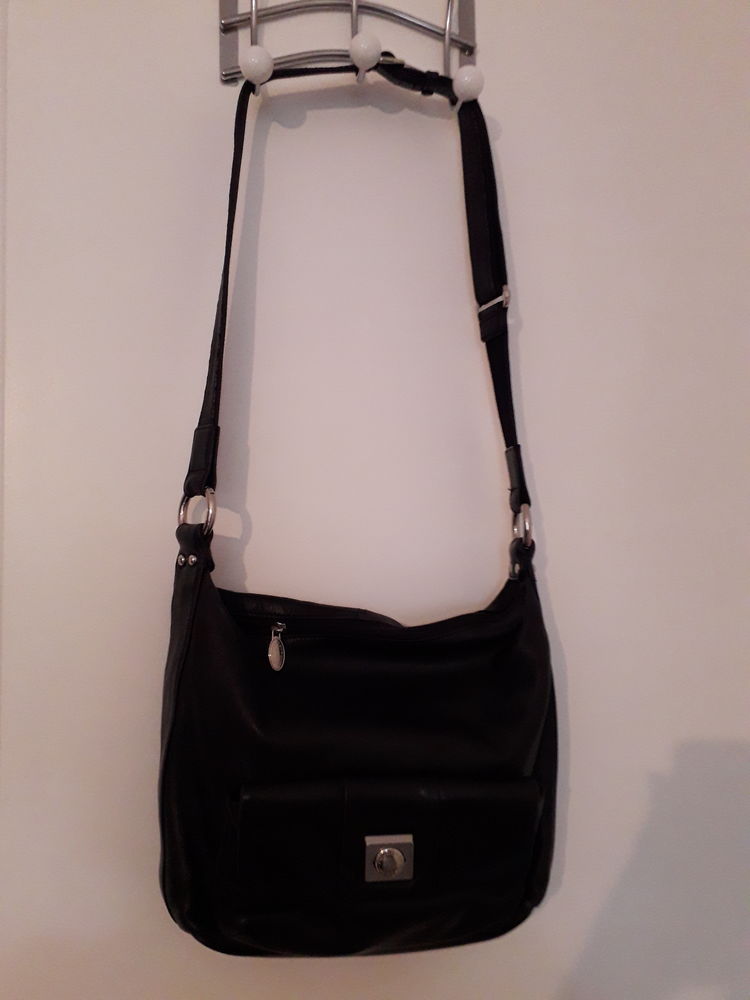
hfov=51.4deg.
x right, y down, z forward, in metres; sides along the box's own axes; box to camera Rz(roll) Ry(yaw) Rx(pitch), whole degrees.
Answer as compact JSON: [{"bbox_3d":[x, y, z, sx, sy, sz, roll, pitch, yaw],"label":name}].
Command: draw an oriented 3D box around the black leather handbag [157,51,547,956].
[{"bbox_3d":[-0.007,-0.003,0.672,0.345,0.775,0.115,0,-2,-11],"label":"black leather handbag"}]

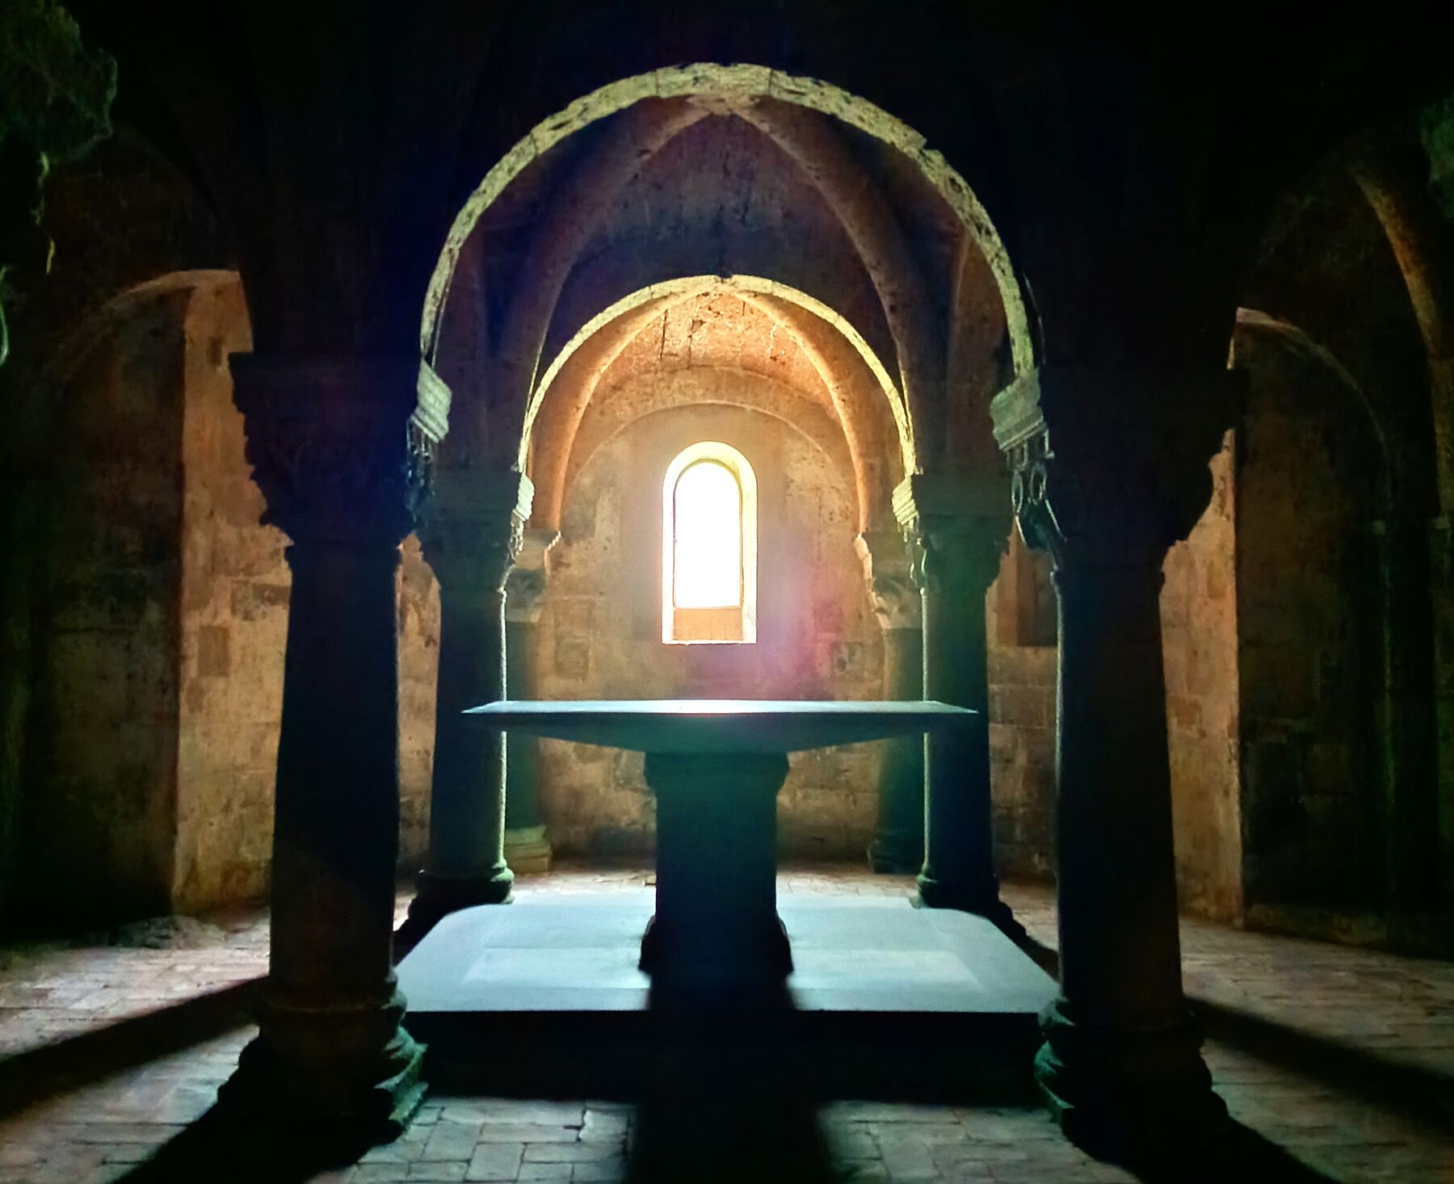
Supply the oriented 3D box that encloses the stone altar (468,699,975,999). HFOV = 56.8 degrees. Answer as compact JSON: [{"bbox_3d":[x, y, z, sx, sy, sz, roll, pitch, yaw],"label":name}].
[{"bbox_3d":[-0.035,0.994,5.602,2.000,1.040,0.880,0,-2,-1],"label":"stone altar"}]

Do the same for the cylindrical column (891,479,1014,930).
[{"bbox_3d":[1.155,0.551,6.806,0.550,2.320,0.550,0,-2,-1],"label":"cylindrical column"}]

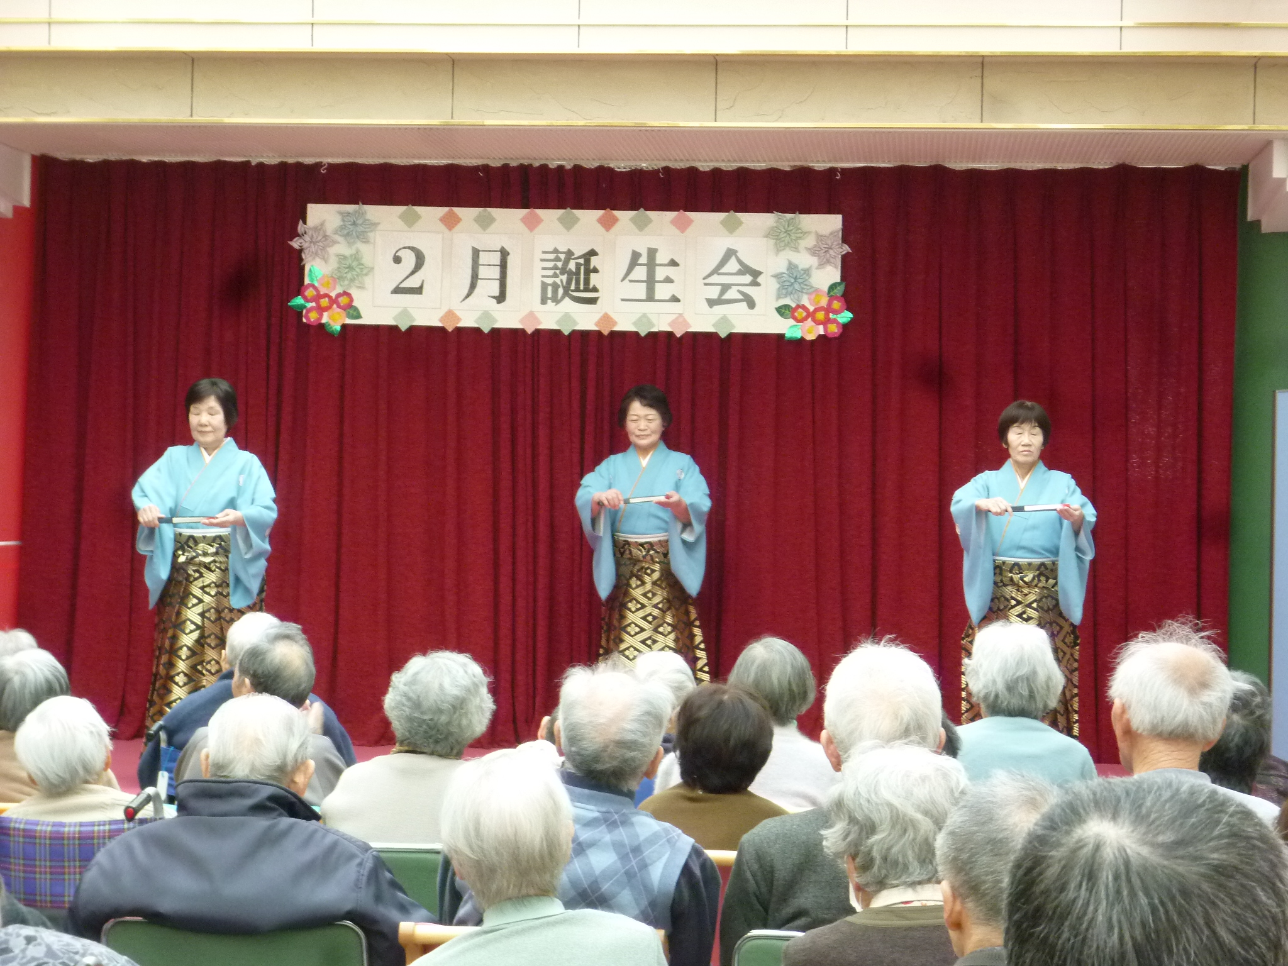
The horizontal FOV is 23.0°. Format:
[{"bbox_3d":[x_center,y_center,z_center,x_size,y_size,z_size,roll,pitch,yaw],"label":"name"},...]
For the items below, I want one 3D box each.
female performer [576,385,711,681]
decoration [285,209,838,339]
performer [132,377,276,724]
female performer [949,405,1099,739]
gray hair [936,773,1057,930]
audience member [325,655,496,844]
[{"bbox_3d":[-0.015,0.369,12.305,0.530,1.501,0.450,1,0,5],"label":"female performer"},{"bbox_3d":[-0.305,-0.876,13.050,2.270,0.530,0.060,1,0,5],"label":"decoration"},{"bbox_3d":[-1.715,0.341,12.255,0.560,1.497,0.450,1,0,11],"label":"performer"},{"bbox_3d":[1.442,0.412,12.154,0.560,1.470,0.450,1,0,5],"label":"female performer"},{"bbox_3d":[0.462,0.471,4.050,0.172,0.200,0.200,1,0,0],"label":"gray hair"},{"bbox_3d":[-0.378,0.886,6.103,0.460,1.141,0.720,1,0,3],"label":"audience member"}]

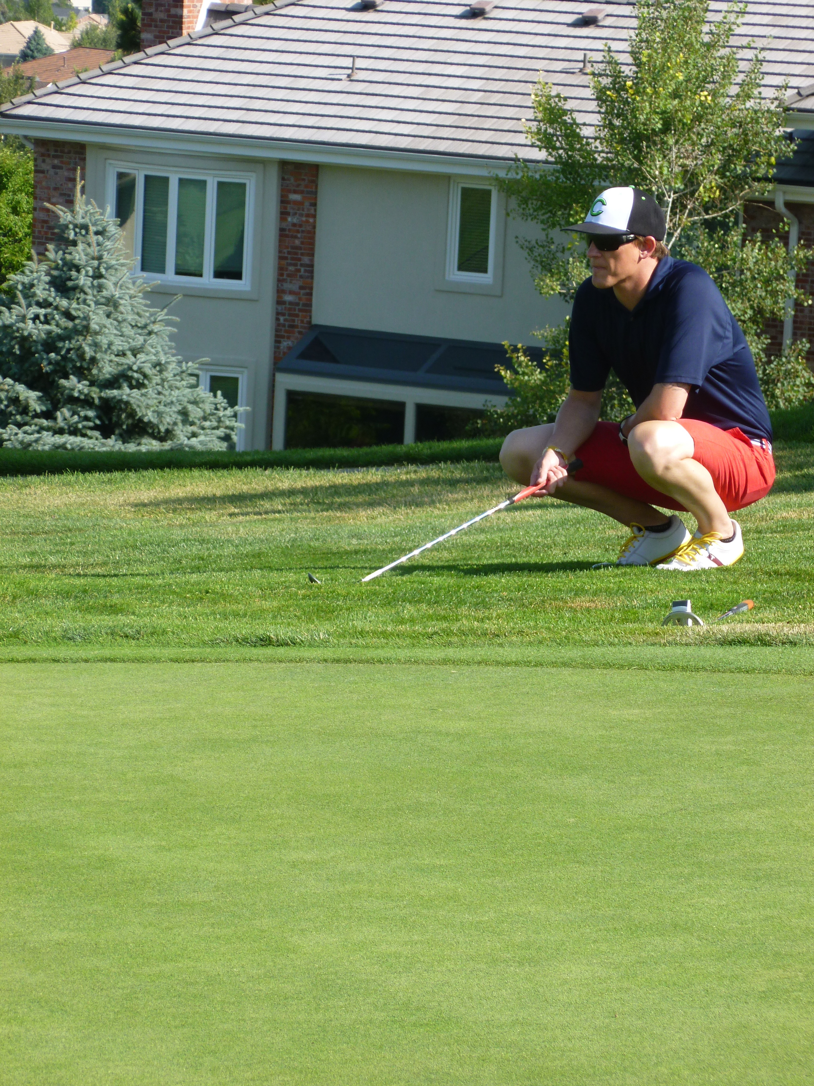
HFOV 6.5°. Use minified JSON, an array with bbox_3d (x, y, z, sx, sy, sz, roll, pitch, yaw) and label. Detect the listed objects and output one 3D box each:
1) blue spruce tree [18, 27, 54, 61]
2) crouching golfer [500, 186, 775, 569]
[{"bbox_3d":[-27.932,-36.573,540.000,3.100,4.600,3.100,3,6,0],"label":"blue spruce tree"},{"bbox_3d":[0.603,-0.436,19.000,0.680,1.010,0.680,-2,7,-40],"label":"crouching golfer"}]

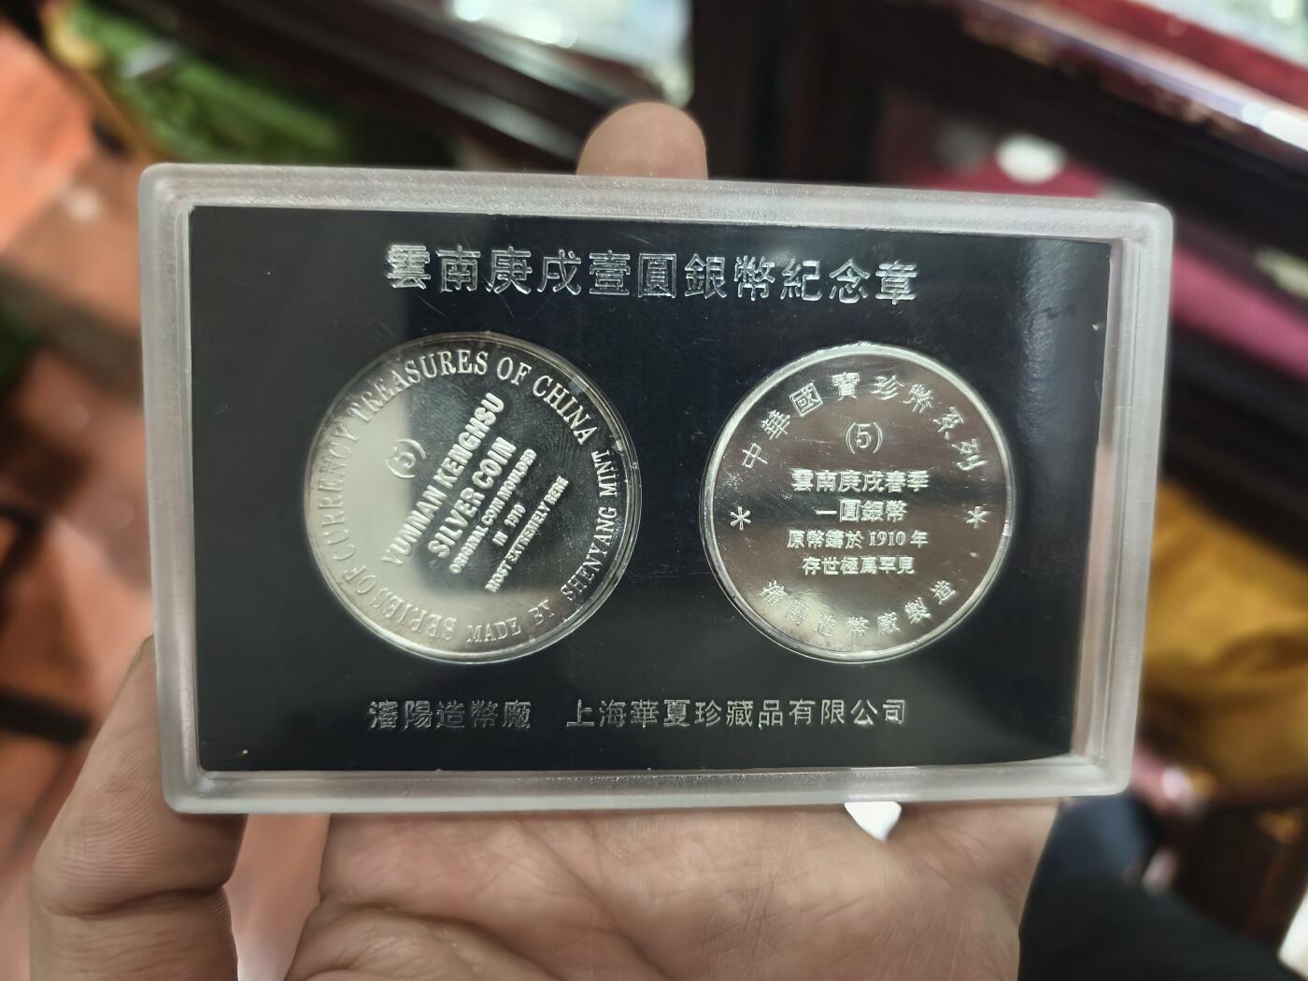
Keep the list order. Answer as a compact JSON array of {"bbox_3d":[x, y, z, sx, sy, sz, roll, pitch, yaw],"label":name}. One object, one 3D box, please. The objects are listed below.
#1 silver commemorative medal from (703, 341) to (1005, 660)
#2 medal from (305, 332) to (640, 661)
[{"bbox_3d":[0.025,0.002,0.108,0.039,0.039,0.003,1,5,-5],"label":"silver commemorative medal"},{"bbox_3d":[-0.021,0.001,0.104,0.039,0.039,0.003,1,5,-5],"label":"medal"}]

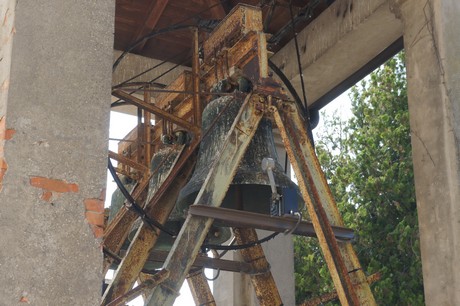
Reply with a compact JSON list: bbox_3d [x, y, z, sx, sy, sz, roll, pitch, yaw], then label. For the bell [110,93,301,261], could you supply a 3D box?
[{"bbox_3d":[0.060,-0.030,6.750,0.830,0.820,0.830,12,-27,-25],"label":"bell"}]

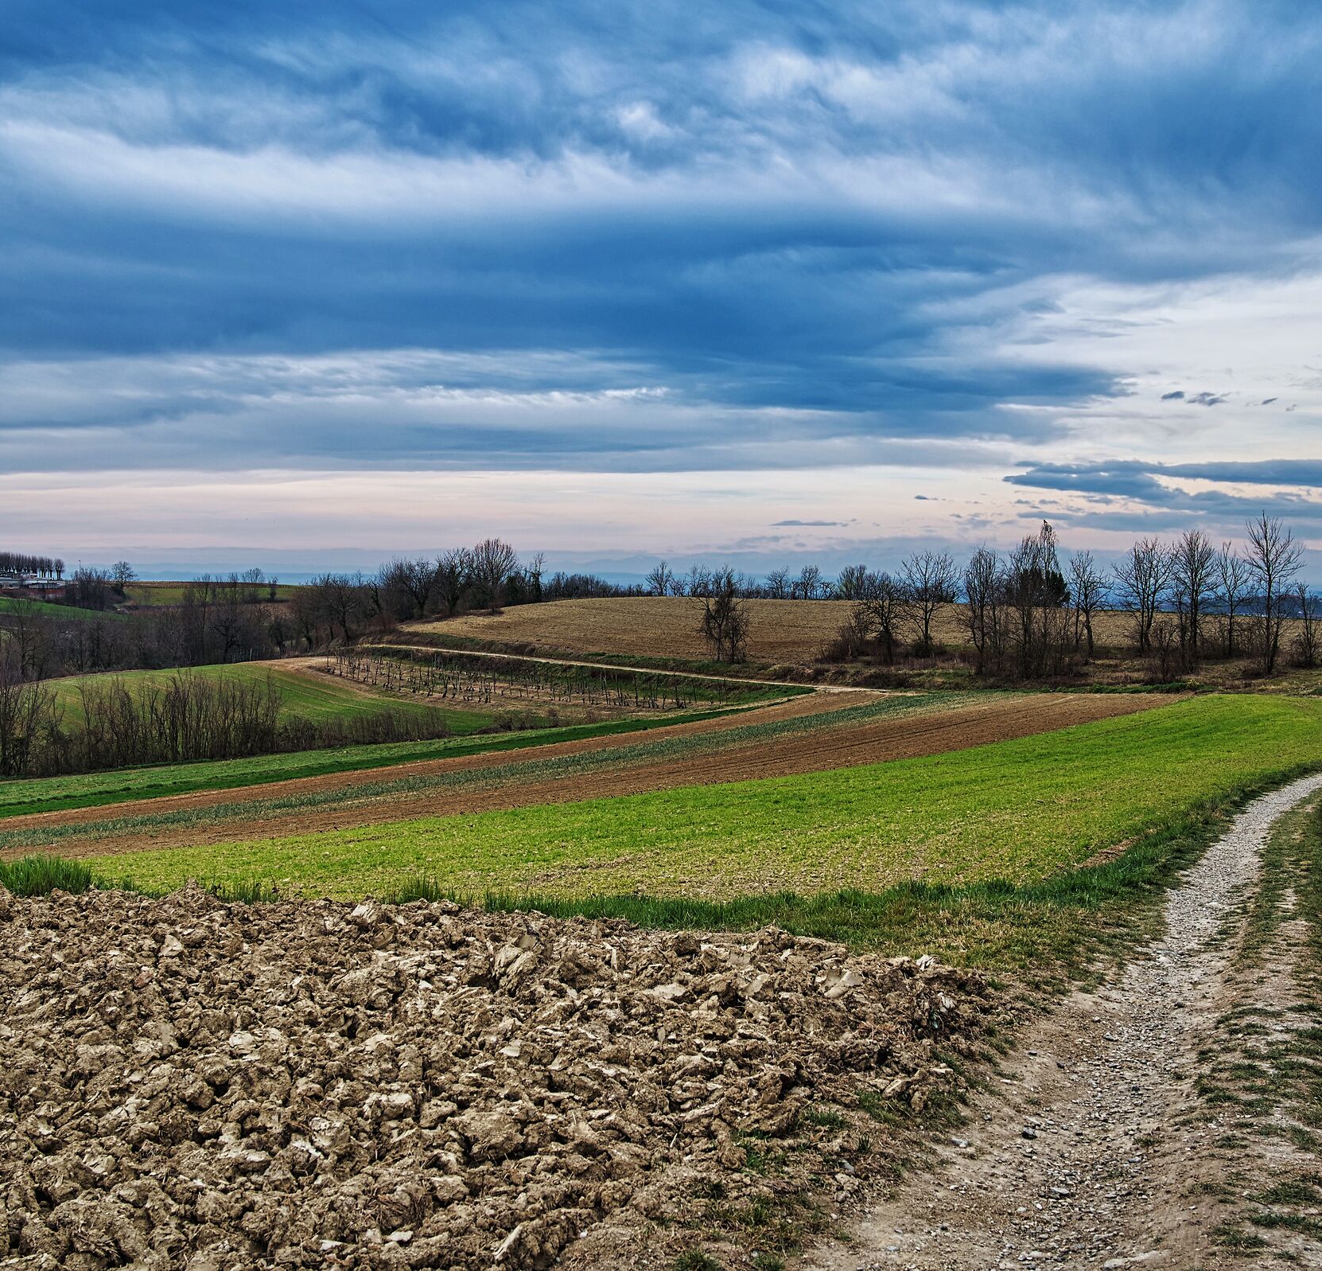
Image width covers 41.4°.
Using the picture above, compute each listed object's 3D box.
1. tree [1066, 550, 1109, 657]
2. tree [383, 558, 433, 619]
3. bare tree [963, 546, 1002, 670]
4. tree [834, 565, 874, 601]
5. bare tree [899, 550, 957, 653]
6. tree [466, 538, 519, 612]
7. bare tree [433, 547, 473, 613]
[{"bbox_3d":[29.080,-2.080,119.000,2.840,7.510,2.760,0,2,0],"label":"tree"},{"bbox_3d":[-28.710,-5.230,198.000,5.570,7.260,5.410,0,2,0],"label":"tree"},{"bbox_3d":[19.480,-1.540,106.000,2.350,7.500,2.280,0,2,0],"label":"bare tree"},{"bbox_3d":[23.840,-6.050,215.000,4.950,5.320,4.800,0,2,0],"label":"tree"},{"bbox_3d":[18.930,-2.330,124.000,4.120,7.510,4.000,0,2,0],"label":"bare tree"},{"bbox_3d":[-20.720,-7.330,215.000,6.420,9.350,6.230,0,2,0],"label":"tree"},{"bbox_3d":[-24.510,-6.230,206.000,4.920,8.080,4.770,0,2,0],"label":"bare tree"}]

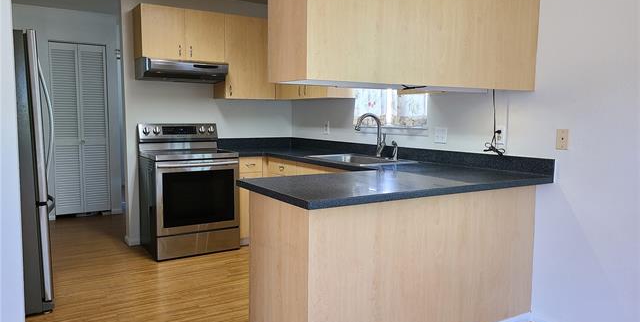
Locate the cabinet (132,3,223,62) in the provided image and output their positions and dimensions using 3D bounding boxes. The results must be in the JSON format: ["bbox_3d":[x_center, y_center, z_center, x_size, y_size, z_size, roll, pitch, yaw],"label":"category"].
[{"bbox_3d":[-1.341,-1.187,4.612,0.777,0.467,0.341,-3,6,-32],"label":"cabinet"}]

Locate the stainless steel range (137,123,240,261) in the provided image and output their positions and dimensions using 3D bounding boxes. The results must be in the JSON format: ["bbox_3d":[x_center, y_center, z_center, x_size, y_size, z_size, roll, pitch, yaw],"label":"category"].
[{"bbox_3d":[-1.241,0.245,4.572,0.762,1.173,0.710,-3,6,-32],"label":"stainless steel range"}]

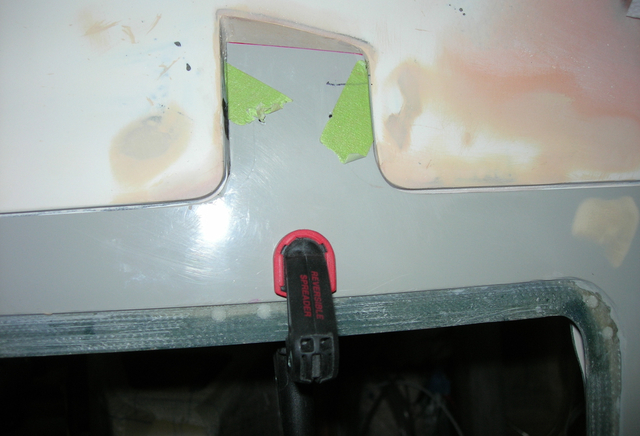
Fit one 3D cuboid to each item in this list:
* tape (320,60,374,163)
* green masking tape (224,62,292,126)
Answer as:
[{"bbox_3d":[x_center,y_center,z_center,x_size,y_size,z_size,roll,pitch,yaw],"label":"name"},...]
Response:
[{"bbox_3d":[0.022,-0.075,0.500,0.038,0.075,0.005,8,-3,-7],"label":"tape"},{"bbox_3d":[-0.042,-0.088,0.492,0.047,0.046,0.005,-2,-2,-7],"label":"green masking tape"}]

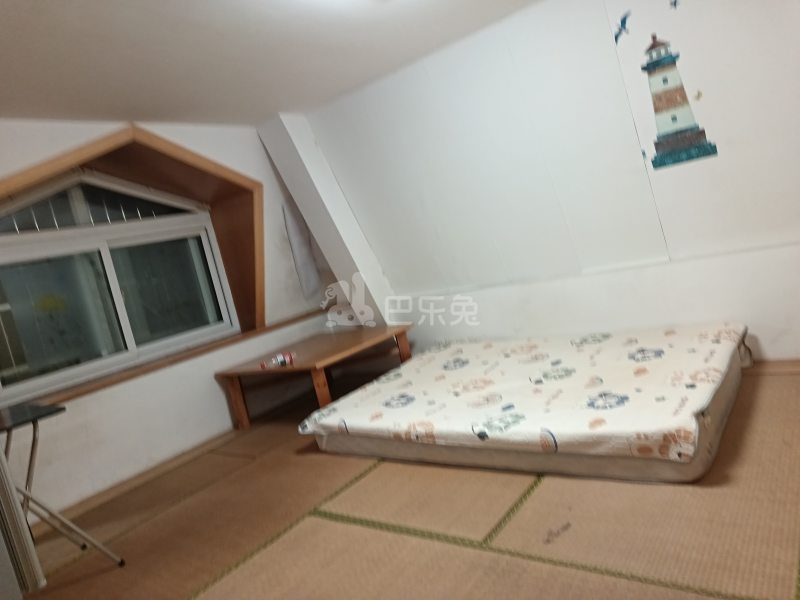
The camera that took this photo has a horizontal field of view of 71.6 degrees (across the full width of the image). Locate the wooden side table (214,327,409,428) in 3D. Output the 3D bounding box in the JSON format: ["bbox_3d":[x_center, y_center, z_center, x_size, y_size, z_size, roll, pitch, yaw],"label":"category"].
[{"bbox_3d":[-0.569,0.570,4.100,1.050,0.450,1.010,-8,8,39],"label":"wooden side table"}]

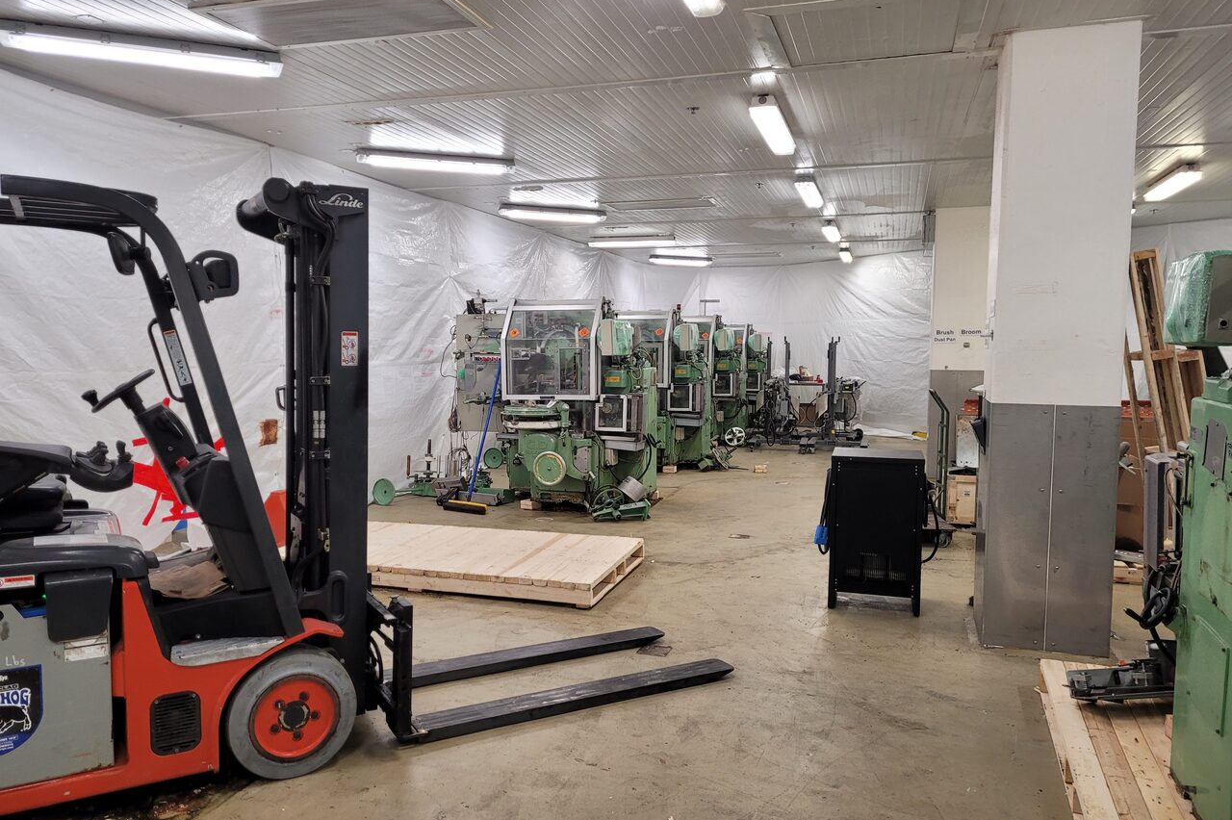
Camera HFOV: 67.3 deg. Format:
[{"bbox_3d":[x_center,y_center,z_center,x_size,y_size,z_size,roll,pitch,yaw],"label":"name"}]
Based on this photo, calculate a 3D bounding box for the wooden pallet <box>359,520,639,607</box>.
[{"bbox_3d":[-1.096,0.984,6.213,2.348,0.134,1.252,2,4,17],"label":"wooden pallet"}]

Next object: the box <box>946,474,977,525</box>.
[{"bbox_3d":[2.585,0.658,6.940,0.205,0.375,0.240,1,4,11],"label":"box"}]

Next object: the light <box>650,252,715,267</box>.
[{"bbox_3d":[1.150,-2.649,16.487,1.290,0.125,0.160,-2,5,-24],"label":"light"}]

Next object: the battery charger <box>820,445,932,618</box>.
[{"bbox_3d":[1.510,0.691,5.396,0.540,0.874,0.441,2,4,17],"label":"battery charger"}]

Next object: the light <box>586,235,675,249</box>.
[{"bbox_3d":[0.224,-2.411,13.282,1.240,0.130,0.160,2,4,17],"label":"light"}]

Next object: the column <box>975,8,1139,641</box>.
[{"bbox_3d":[2.215,-0.321,4.730,0.567,3.002,0.567,2,4,17],"label":"column"}]

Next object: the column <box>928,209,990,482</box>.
[{"bbox_3d":[3.872,-0.744,10.503,0.567,3.002,0.567,2,4,17],"label":"column"}]

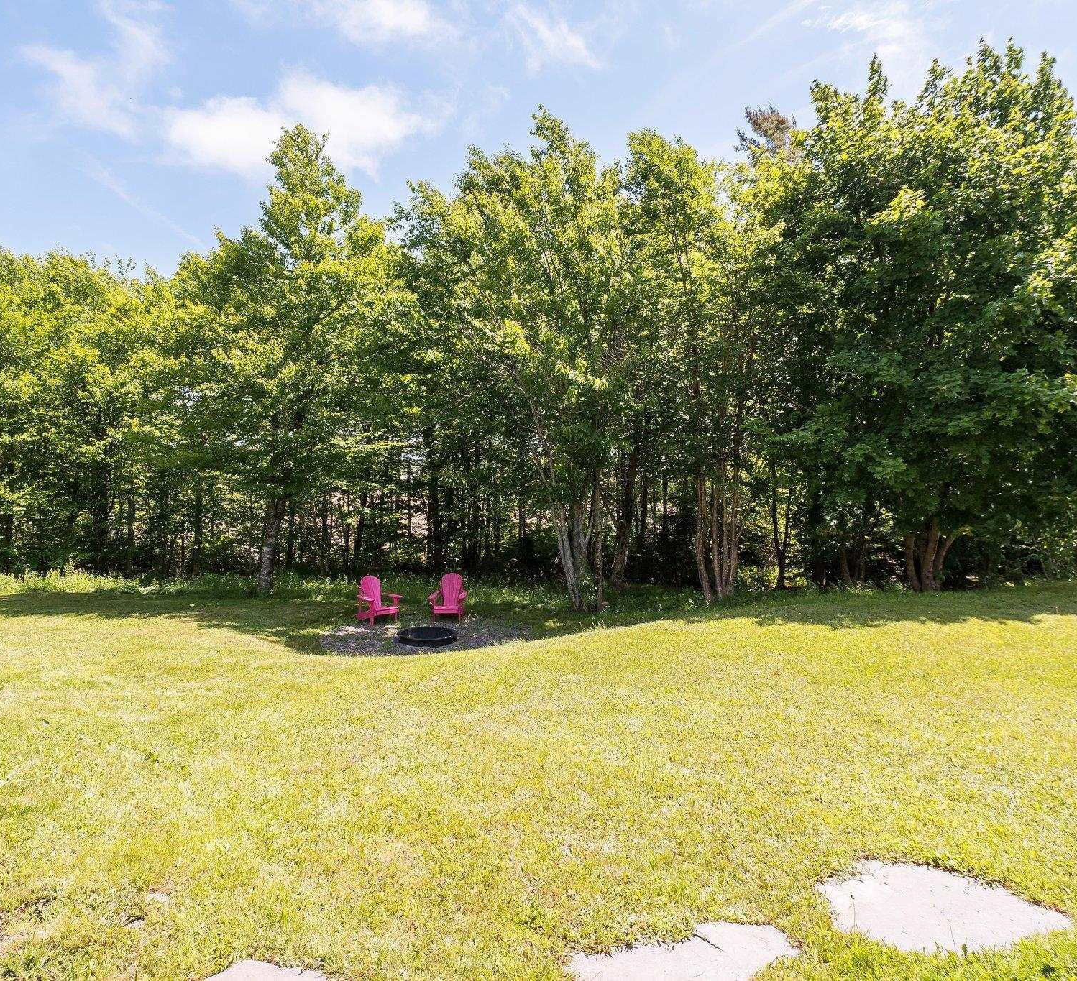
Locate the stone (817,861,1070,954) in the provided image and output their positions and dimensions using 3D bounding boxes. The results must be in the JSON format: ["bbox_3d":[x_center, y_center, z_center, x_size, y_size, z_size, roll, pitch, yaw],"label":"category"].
[{"bbox_3d":[1.459,1.525,2.220,0.830,0.050,0.505,0,0,8],"label":"stone"}]

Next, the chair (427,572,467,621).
[{"bbox_3d":[-1.765,2.080,11.980,0.750,0.900,0.840,0,0,3],"label":"chair"}]

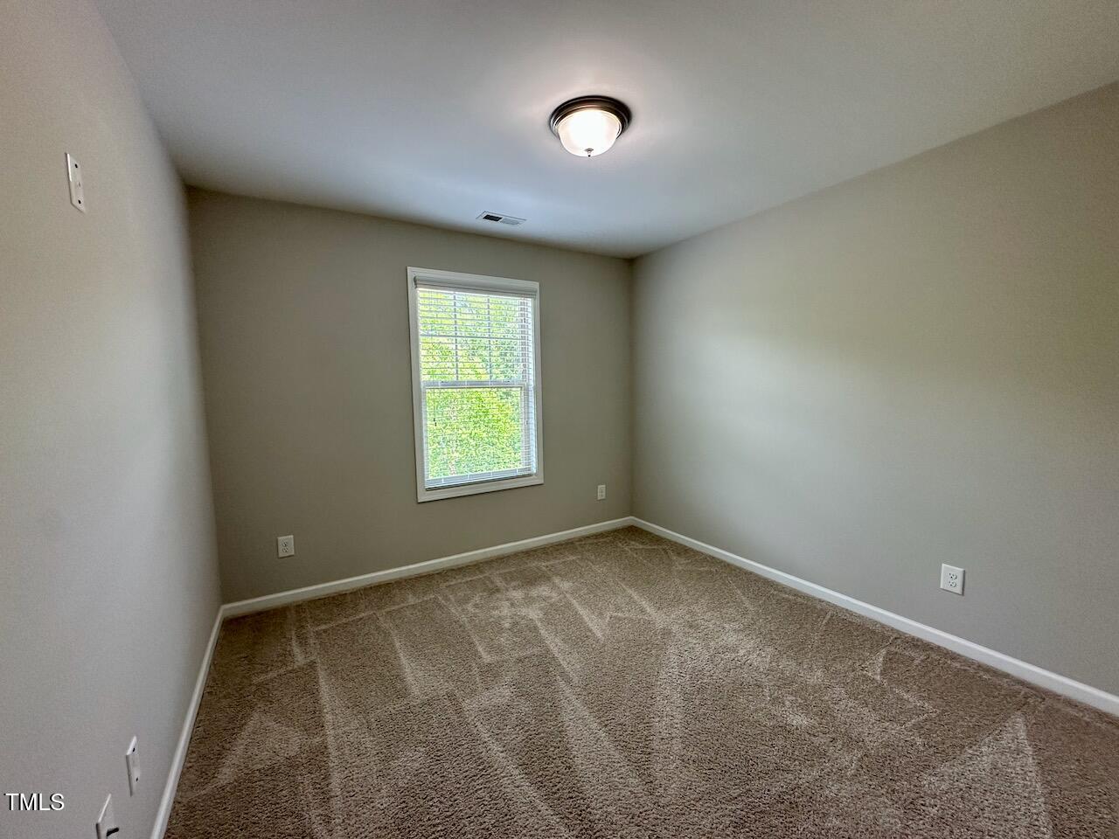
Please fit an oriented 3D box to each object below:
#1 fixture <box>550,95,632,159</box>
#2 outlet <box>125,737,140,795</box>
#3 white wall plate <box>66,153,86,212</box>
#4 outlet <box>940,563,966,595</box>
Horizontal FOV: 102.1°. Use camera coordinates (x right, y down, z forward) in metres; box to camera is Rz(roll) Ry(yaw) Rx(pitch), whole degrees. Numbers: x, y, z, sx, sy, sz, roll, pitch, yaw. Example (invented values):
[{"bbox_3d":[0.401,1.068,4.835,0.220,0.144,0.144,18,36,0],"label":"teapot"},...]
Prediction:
[{"bbox_3d":[0.129,-1.188,1.906,0.340,0.140,0.340,-1,5,0],"label":"fixture"},{"bbox_3d":[-1.117,0.914,1.193,0.010,0.123,0.080,-4,5,-31],"label":"outlet"},{"bbox_3d":[-1.128,-0.550,1.058,0.007,0.115,0.071,-4,5,-31],"label":"white wall plate"},{"bbox_3d":[1.918,0.783,2.210,0.010,0.125,0.083,-4,5,-31],"label":"outlet"}]

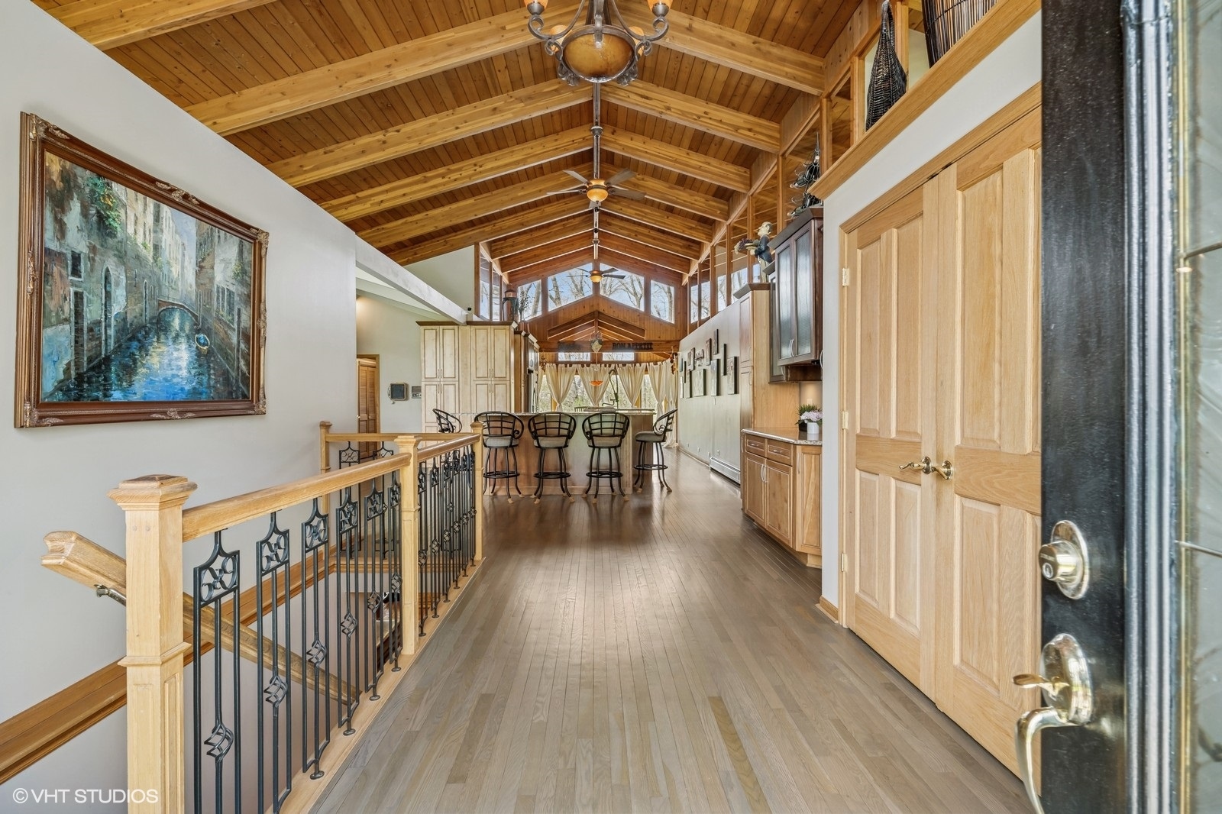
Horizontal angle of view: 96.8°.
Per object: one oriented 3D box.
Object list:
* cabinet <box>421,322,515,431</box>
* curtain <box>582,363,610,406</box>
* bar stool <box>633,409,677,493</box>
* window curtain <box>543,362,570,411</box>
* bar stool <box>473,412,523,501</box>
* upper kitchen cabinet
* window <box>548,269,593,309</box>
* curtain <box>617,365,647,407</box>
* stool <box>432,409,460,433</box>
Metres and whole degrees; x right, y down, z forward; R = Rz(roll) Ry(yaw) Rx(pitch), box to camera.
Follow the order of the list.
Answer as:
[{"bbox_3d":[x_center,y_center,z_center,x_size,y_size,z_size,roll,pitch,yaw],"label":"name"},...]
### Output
[{"bbox_3d":[-2.348,-0.147,8.940,1.550,2.476,0.440,0,1,-2],"label":"cabinet"},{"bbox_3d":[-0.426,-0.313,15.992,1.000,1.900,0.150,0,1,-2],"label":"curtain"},{"bbox_3d":[0.604,0.573,7.299,0.575,1.070,0.570,0,1,3],"label":"bar stool"},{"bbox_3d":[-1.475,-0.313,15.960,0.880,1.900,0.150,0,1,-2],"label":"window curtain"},{"bbox_3d":[-1.321,0.584,6.489,0.570,1.066,0.575,0,1,5],"label":"bar stool"},{"bbox_3d":[1.707,-0.865,4.786,0.450,1.266,1.330,0,1,-2],"label":"upper kitchen cabinet"},{"bbox_3d":[-0.999,-2.873,13.146,1.100,1.030,0.100,0,1,-2],"label":"window"},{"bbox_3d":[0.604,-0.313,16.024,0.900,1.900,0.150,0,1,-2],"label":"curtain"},{"bbox_3d":[-2.085,0.574,7.225,0.575,1.070,0.570,0,1,-8],"label":"stool"}]

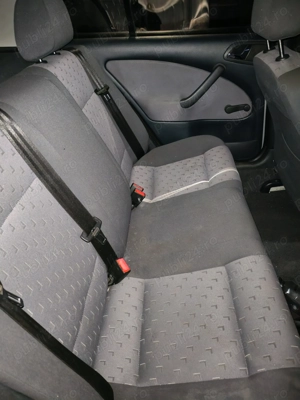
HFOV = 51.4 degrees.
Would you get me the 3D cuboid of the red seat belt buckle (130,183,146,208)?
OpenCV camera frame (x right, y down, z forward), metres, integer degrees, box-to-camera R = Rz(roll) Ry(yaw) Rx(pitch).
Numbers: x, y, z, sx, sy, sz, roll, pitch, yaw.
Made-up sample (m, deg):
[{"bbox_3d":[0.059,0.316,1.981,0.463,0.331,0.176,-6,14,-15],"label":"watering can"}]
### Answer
[{"bbox_3d":[-0.056,-0.017,1.235,0.050,0.076,0.060,29,32,-17],"label":"red seat belt buckle"}]

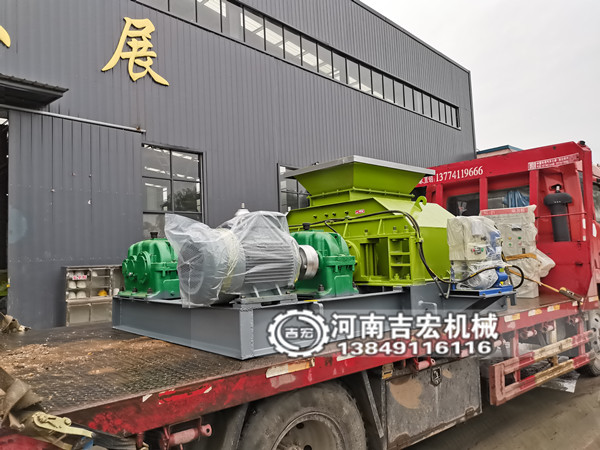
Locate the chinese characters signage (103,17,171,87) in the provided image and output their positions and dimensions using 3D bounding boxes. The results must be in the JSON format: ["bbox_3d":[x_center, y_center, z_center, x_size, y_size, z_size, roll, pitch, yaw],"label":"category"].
[{"bbox_3d":[-4.374,-4.759,12.171,1.842,1.825,0.120,3,-7,-45],"label":"chinese characters signage"}]

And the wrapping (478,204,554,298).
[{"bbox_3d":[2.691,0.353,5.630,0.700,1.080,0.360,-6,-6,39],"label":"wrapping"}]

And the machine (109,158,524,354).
[{"bbox_3d":[0.258,0.149,4.278,3.425,1.423,1.990,3,-7,-41],"label":"machine"}]

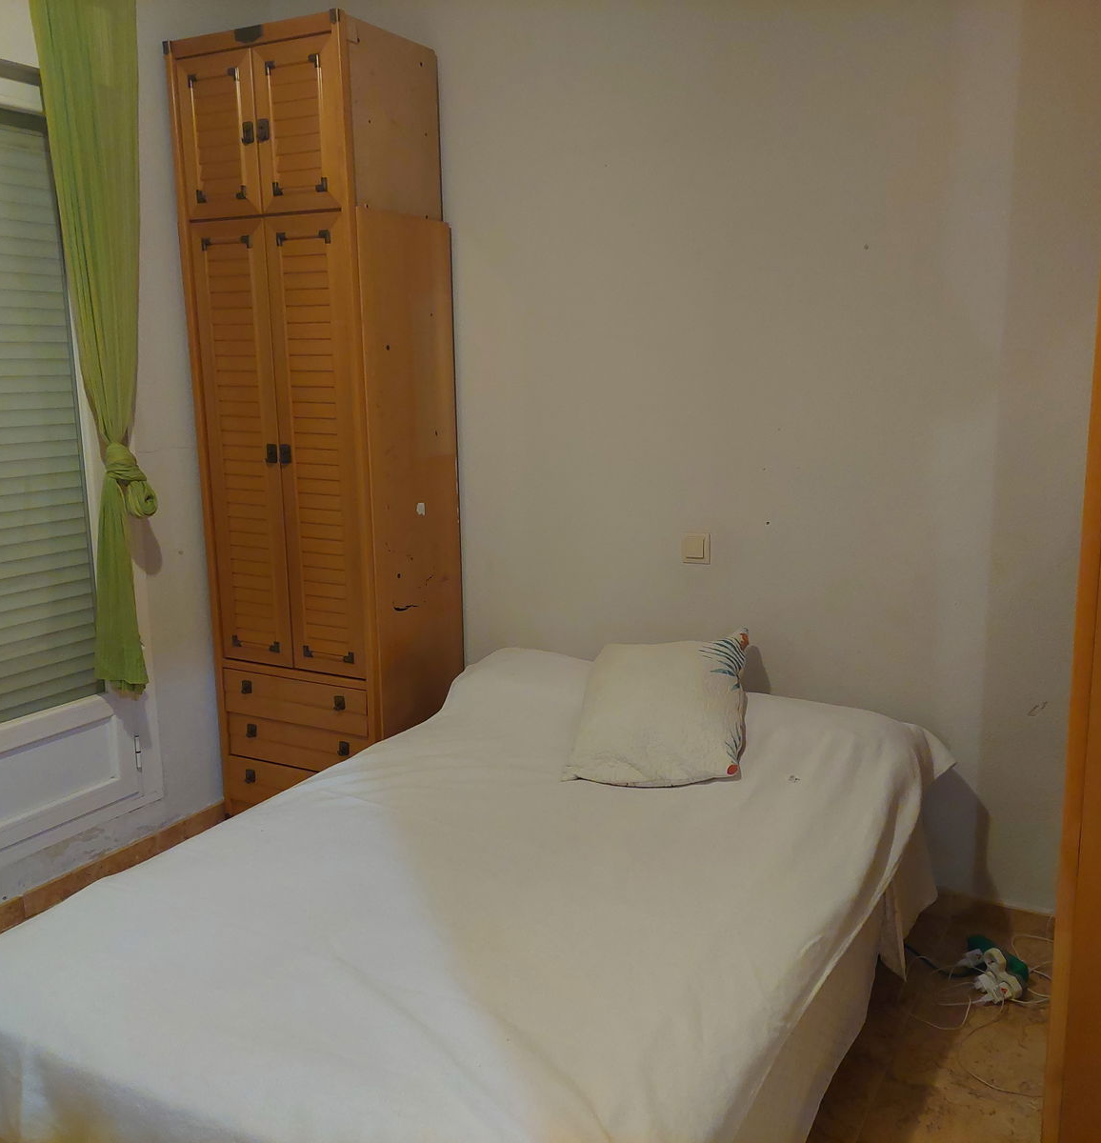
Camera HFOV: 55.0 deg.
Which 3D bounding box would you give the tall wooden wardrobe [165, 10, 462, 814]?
[{"bbox_3d":[-0.655,-0.333,3.160,0.601,2.280,0.468,5,13,25],"label":"tall wooden wardrobe"}]

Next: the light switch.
[{"bbox_3d":[0.398,-0.063,2.903,0.083,0.083,0.013,6,13,30],"label":"light switch"}]

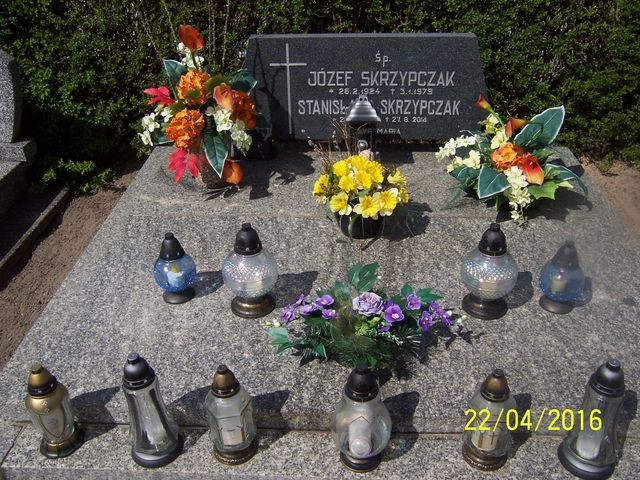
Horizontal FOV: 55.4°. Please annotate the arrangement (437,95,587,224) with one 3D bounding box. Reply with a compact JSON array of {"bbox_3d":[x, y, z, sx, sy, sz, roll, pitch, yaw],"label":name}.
[{"bbox_3d":[0.618,-0.280,1.955,0.485,0.359,0.424,0,31,3],"label":"arrangement"}]

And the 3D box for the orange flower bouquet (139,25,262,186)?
[{"bbox_3d":[-0.425,-0.460,2.127,0.424,0.540,0.353,0,31,3],"label":"orange flower bouquet"}]

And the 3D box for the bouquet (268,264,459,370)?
[{"bbox_3d":[0.101,0.166,1.479,0.460,0.177,0.343,0,31,3],"label":"bouquet"}]

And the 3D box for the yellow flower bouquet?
[{"bbox_3d":[0.128,-0.145,1.911,0.298,0.253,0.283,0,31,3],"label":"yellow flower bouquet"}]

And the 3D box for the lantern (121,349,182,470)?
[{"bbox_3d":[-0.358,0.336,1.258,0.109,0.270,0.109,0,31,3],"label":"lantern"}]

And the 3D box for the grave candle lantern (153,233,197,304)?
[{"bbox_3d":[-0.393,0.067,1.647,0.109,0.200,0.109,0,31,3],"label":"grave candle lantern"}]

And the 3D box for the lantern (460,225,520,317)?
[{"bbox_3d":[0.433,0.068,1.551,0.141,0.252,0.141,0,31,3],"label":"lantern"}]

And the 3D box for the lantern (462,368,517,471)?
[{"bbox_3d":[0.348,0.349,1.231,0.096,0.236,0.096,0,31,3],"label":"lantern"}]

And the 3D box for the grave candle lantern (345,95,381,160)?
[{"bbox_3d":[0.158,-0.378,2.196,0.123,0.295,0.123,0,31,3],"label":"grave candle lantern"}]

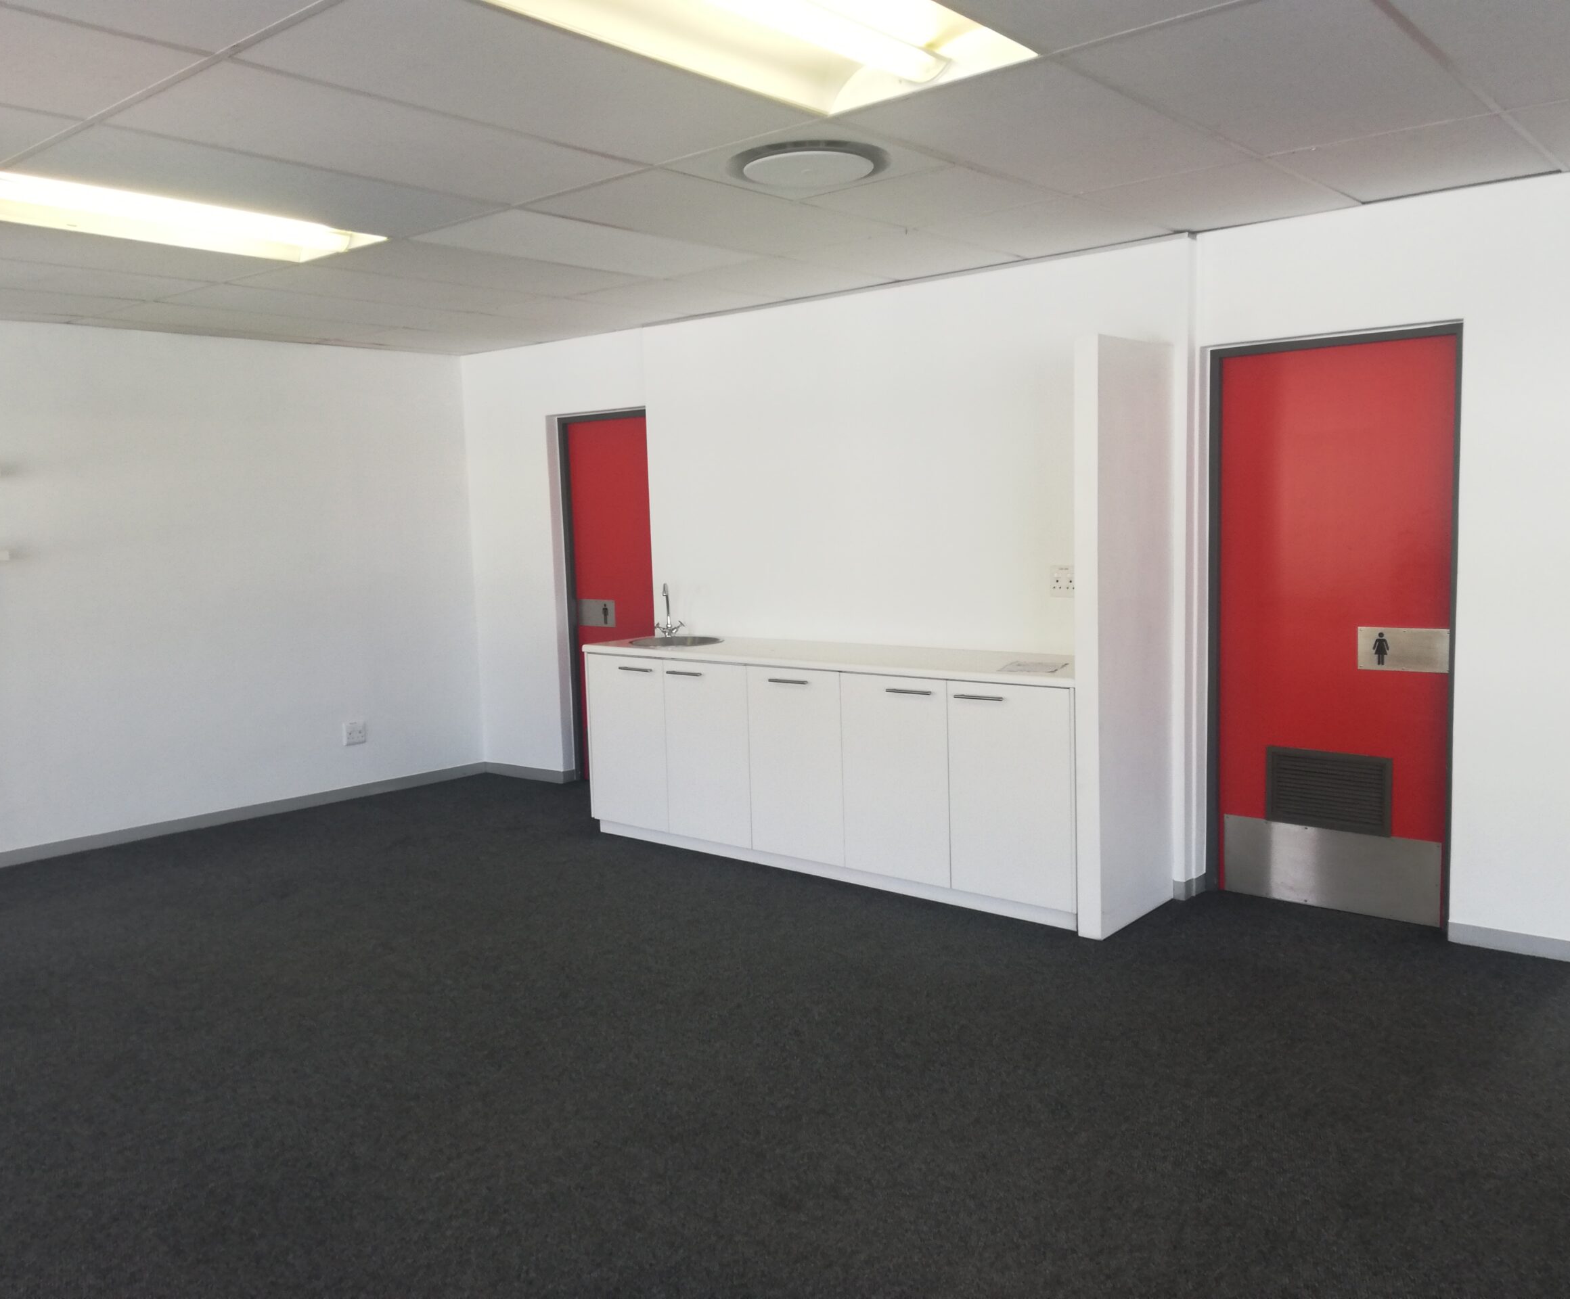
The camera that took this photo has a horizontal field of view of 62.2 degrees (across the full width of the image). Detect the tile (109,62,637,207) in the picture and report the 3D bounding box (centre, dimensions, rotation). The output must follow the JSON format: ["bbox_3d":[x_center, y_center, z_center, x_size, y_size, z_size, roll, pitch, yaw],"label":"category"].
[{"bbox_3d":[-0.972,-1.268,3.246,0.588,0.020,1.188,3,8,40],"label":"tile"}]

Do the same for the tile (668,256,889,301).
[{"bbox_3d":[0.010,-1.526,5.340,0.590,0.018,0.793,3,8,40],"label":"tile"}]

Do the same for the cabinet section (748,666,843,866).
[{"bbox_3d":[0.232,0.441,5.537,0.500,0.788,0.588,3,8,40],"label":"cabinet section"}]

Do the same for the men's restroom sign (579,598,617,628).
[{"bbox_3d":[-1.038,-0.198,7.173,0.300,0.147,0.004,3,8,40],"label":"men's restroom sign"}]

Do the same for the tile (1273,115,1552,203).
[{"bbox_3d":[1.847,-1.420,3.799,0.590,0.018,0.818,3,8,40],"label":"tile"}]

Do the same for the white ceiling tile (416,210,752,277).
[{"bbox_3d":[-0.643,-1.424,4.575,0.590,0.018,1.209,3,8,40],"label":"white ceiling tile"}]

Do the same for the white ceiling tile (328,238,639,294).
[{"bbox_3d":[-1.114,-1.443,4.928,0.588,0.020,1.188,3,8,40],"label":"white ceiling tile"}]

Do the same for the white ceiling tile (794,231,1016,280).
[{"bbox_3d":[0.471,-1.493,4.941,0.588,0.020,0.863,3,8,40],"label":"white ceiling tile"}]

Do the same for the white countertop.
[{"bbox_3d":[0.212,0.029,5.480,2.547,0.032,0.595,3,8,40],"label":"white countertop"}]

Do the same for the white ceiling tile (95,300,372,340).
[{"bbox_3d":[-2.488,-1.525,6.088,0.588,0.020,1.188,3,8,40],"label":"white ceiling tile"}]

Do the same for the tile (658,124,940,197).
[{"bbox_3d":[0.074,-1.339,3.570,0.590,0.018,0.599,3,8,40],"label":"tile"}]

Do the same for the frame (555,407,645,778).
[{"bbox_3d":[-0.867,-0.238,6.997,0.840,2.035,0.100,3,8,40],"label":"frame"}]

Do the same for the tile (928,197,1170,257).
[{"bbox_3d":[0.929,-1.466,4.554,0.588,0.020,0.863,3,8,40],"label":"tile"}]

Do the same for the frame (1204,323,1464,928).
[{"bbox_3d":[1.944,-0.072,4.632,0.865,2.035,0.100,3,8,40],"label":"frame"}]

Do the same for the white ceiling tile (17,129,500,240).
[{"bbox_3d":[-1.432,-1.300,3.654,0.590,0.018,1.209,3,8,40],"label":"white ceiling tile"}]

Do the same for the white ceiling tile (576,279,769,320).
[{"bbox_3d":[-0.442,-1.554,5.733,0.590,0.018,0.808,3,8,40],"label":"white ceiling tile"}]

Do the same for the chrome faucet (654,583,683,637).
[{"bbox_3d":[-0.572,-0.182,6.316,0.145,0.264,0.165,-2,6,-1],"label":"chrome faucet"}]

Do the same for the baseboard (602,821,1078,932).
[{"bbox_3d":[0.080,0.889,5.390,2.500,0.078,0.020,3,8,40],"label":"baseboard"}]

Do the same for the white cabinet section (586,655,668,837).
[{"bbox_3d":[-0.528,0.395,6.186,0.503,0.788,0.588,3,8,40],"label":"white cabinet section"}]

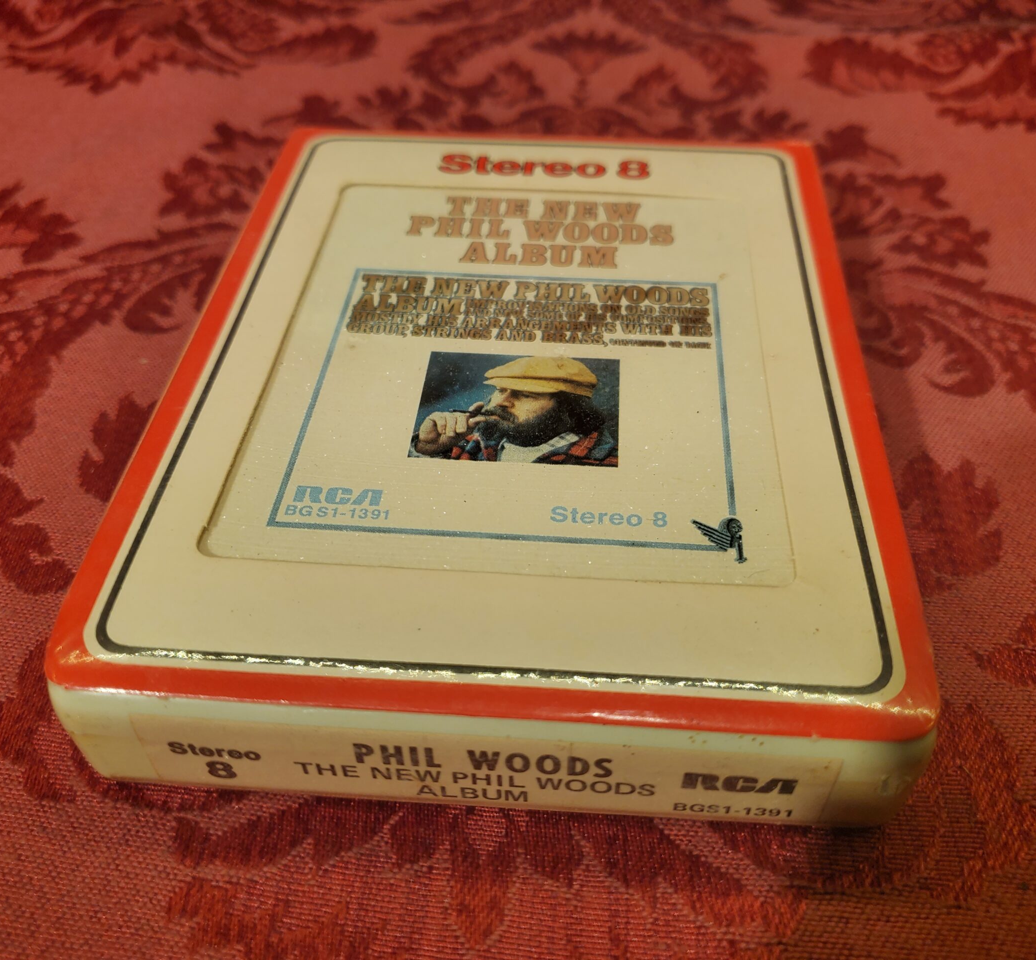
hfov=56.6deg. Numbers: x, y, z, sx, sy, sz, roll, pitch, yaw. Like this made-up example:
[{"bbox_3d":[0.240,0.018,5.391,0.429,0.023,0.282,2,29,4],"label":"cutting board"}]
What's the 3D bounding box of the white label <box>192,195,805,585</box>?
[{"bbox_3d":[0.000,-0.020,0.145,0.073,0.002,0.086,3,47,4],"label":"white label"}]

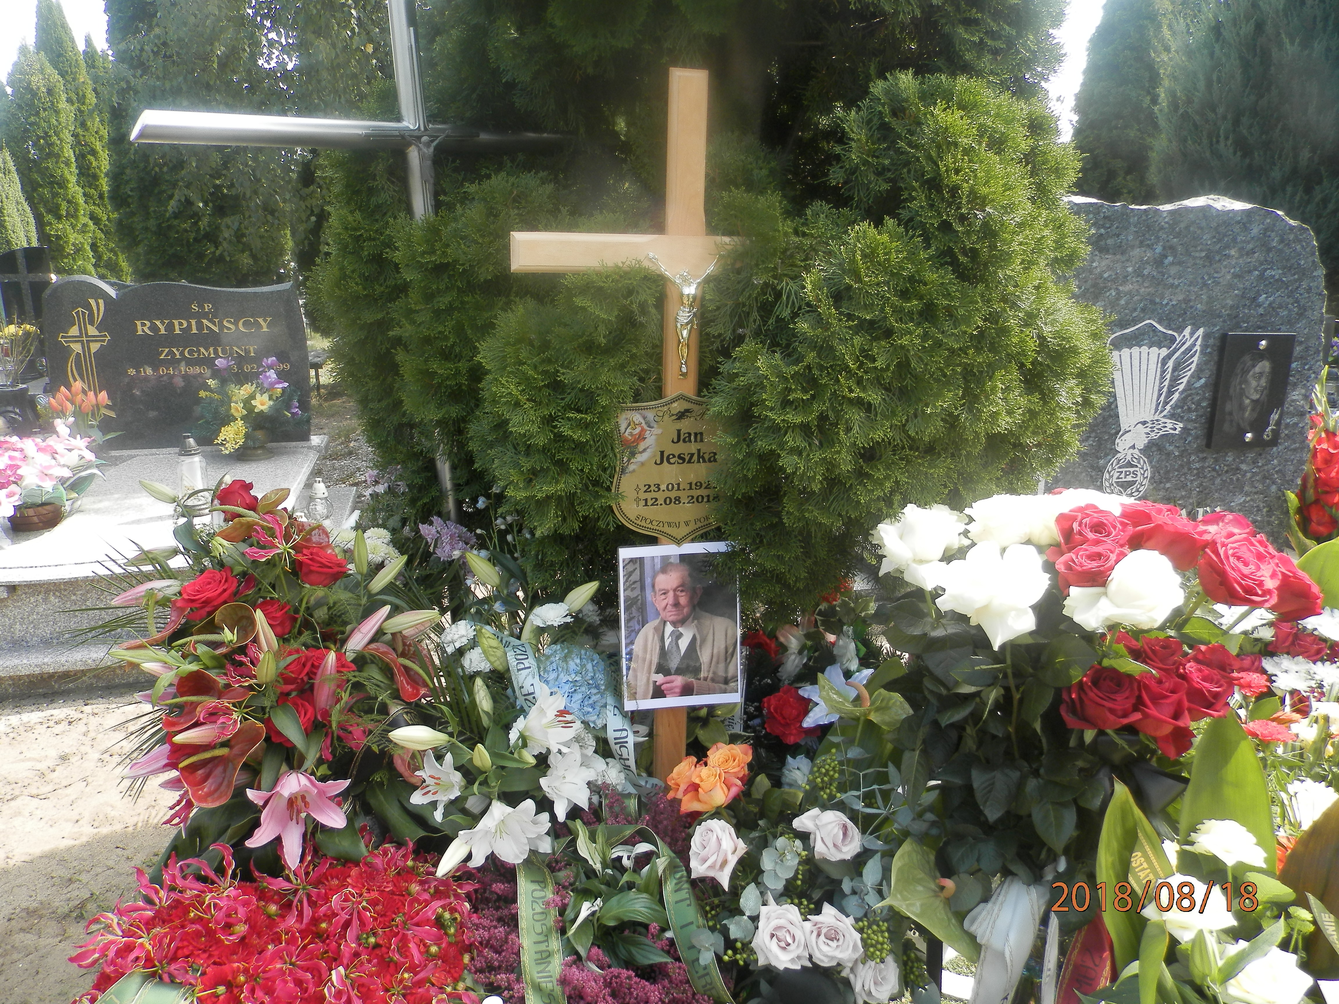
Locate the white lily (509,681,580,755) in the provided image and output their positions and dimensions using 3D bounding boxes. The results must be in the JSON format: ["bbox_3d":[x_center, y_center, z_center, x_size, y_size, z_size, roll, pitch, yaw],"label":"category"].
[{"bbox_3d":[-0.194,0.335,1.500,0.080,0.110,0.110,15,24,32],"label":"white lily"}]

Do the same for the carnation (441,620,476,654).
[{"bbox_3d":[-0.353,0.227,1.620,0.060,0.058,0.050,6,-14,20],"label":"carnation"}]

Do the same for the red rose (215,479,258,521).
[{"bbox_3d":[-0.652,-0.003,1.460,0.062,0.060,0.062,1,20,0],"label":"red rose"}]

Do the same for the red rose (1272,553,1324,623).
[{"bbox_3d":[0.726,0.100,1.130,0.080,0.078,0.068,-11,-11,-34],"label":"red rose"}]

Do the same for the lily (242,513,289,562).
[{"bbox_3d":[-0.596,0.052,1.430,0.072,0.070,0.050,-7,3,-24],"label":"lily"}]

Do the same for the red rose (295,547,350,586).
[{"bbox_3d":[-0.511,0.095,1.420,0.075,0.060,0.070,-3,61,-12],"label":"red rose"}]

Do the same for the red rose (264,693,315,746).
[{"bbox_3d":[-0.510,0.292,1.300,0.075,0.075,0.065,0,-23,0],"label":"red rose"}]

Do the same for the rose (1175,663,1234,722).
[{"bbox_3d":[0.664,0.236,1.200,0.072,0.064,0.072,1,35,0],"label":"rose"}]

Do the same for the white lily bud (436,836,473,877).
[{"bbox_3d":[-0.312,0.513,1.400,0.075,0.030,0.030,-49,0,-18],"label":"white lily bud"}]

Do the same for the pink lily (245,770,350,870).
[{"bbox_3d":[-0.542,0.463,1.410,0.150,0.138,0.100,0,14,0],"label":"pink lily"}]

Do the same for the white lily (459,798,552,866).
[{"bbox_3d":[-0.247,0.496,1.450,0.135,0.100,0.100,-1,12,-24],"label":"white lily"}]

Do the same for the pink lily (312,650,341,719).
[{"bbox_3d":[-0.486,0.259,1.370,0.036,0.100,0.036,7,15,-8],"label":"pink lily"}]

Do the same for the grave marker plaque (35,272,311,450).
[{"bbox_3d":[-2.362,-0.676,4.678,1.150,0.800,0.090,-4,16,-14],"label":"grave marker plaque"}]

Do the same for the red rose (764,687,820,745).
[{"bbox_3d":[0.191,0.339,1.530,0.090,0.092,0.070,0,0,6],"label":"red rose"}]

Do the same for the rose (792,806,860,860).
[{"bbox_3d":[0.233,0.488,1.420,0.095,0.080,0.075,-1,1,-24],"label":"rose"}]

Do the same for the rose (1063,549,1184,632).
[{"bbox_3d":[0.535,0.103,1.140,0.135,0.095,0.110,2,6,6],"label":"rose"}]

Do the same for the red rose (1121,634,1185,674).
[{"bbox_3d":[0.625,0.197,1.250,0.078,0.057,0.075,1,30,0],"label":"red rose"}]

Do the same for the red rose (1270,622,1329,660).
[{"bbox_3d":[0.945,0.208,1.450,0.080,0.058,0.075,1,30,0],"label":"red rose"}]

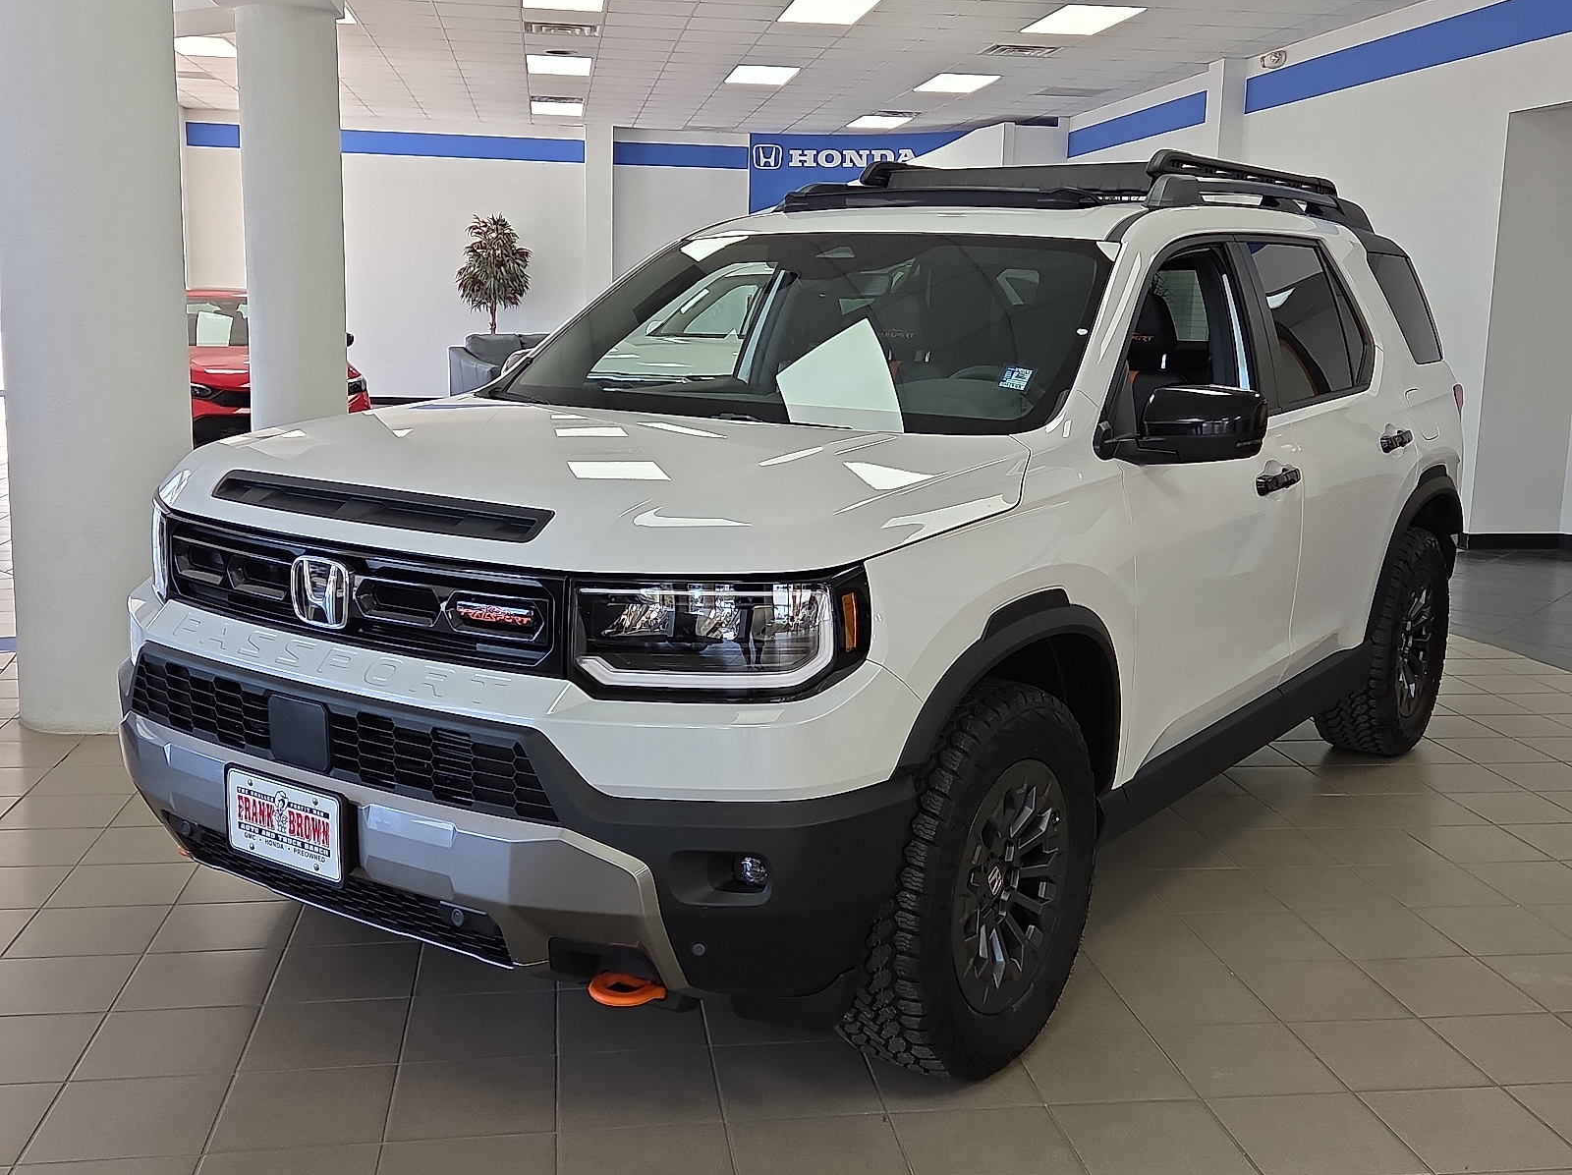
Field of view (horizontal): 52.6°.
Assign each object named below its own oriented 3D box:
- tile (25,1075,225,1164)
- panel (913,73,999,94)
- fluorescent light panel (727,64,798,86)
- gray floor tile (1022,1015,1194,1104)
[{"bbox_3d":[-1.179,0.958,2.870,0.300,0.010,0.292,0,11,-8],"label":"tile"},{"bbox_3d":[1.595,-4.751,14.895,0.600,0.060,1.200,0,11,-8],"label":"panel"},{"bbox_3d":[-0.221,-4.757,14.709,0.580,0.060,1.190,0,11,-8],"label":"fluorescent light panel"},{"bbox_3d":[0.618,0.950,3.146,0.300,0.010,0.300,0,11,-8],"label":"gray floor tile"}]

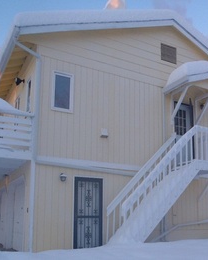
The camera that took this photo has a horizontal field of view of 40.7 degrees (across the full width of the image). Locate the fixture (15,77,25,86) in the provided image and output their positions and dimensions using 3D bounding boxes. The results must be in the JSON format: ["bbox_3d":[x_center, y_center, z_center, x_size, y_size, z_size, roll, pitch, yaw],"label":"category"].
[{"bbox_3d":[-3.073,-1.781,10.246,0.280,0.270,0.250,9,-17,-27],"label":"fixture"}]

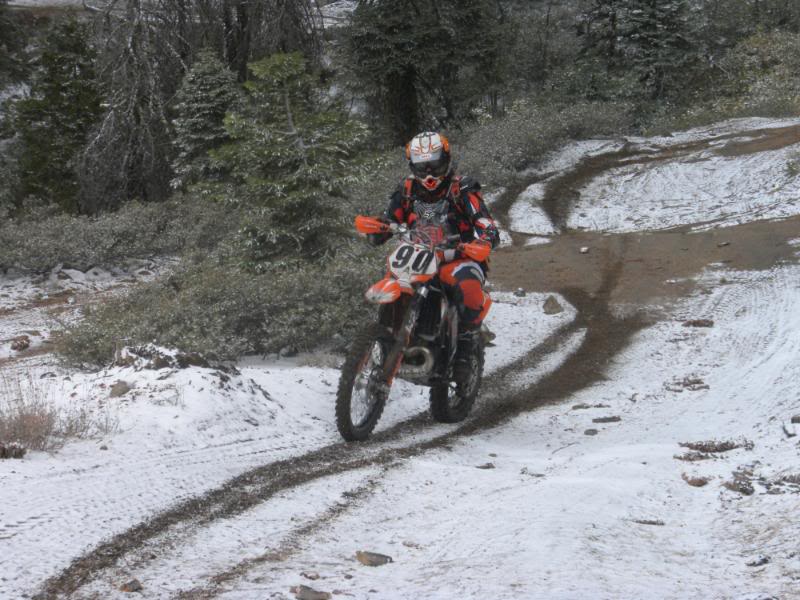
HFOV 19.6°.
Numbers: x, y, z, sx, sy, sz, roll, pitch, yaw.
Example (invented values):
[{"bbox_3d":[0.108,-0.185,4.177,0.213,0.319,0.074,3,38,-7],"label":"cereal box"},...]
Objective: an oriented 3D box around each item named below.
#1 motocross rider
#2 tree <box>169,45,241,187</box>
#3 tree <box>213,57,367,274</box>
[{"bbox_3d":[0.213,-0.267,13.850,0.770,1.480,0.850,1,3,20],"label":"motocross rider"},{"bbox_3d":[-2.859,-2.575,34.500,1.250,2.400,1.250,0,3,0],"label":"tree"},{"bbox_3d":[-1.171,-1.426,24.500,1.700,2.400,1.700,0,3,0],"label":"tree"}]

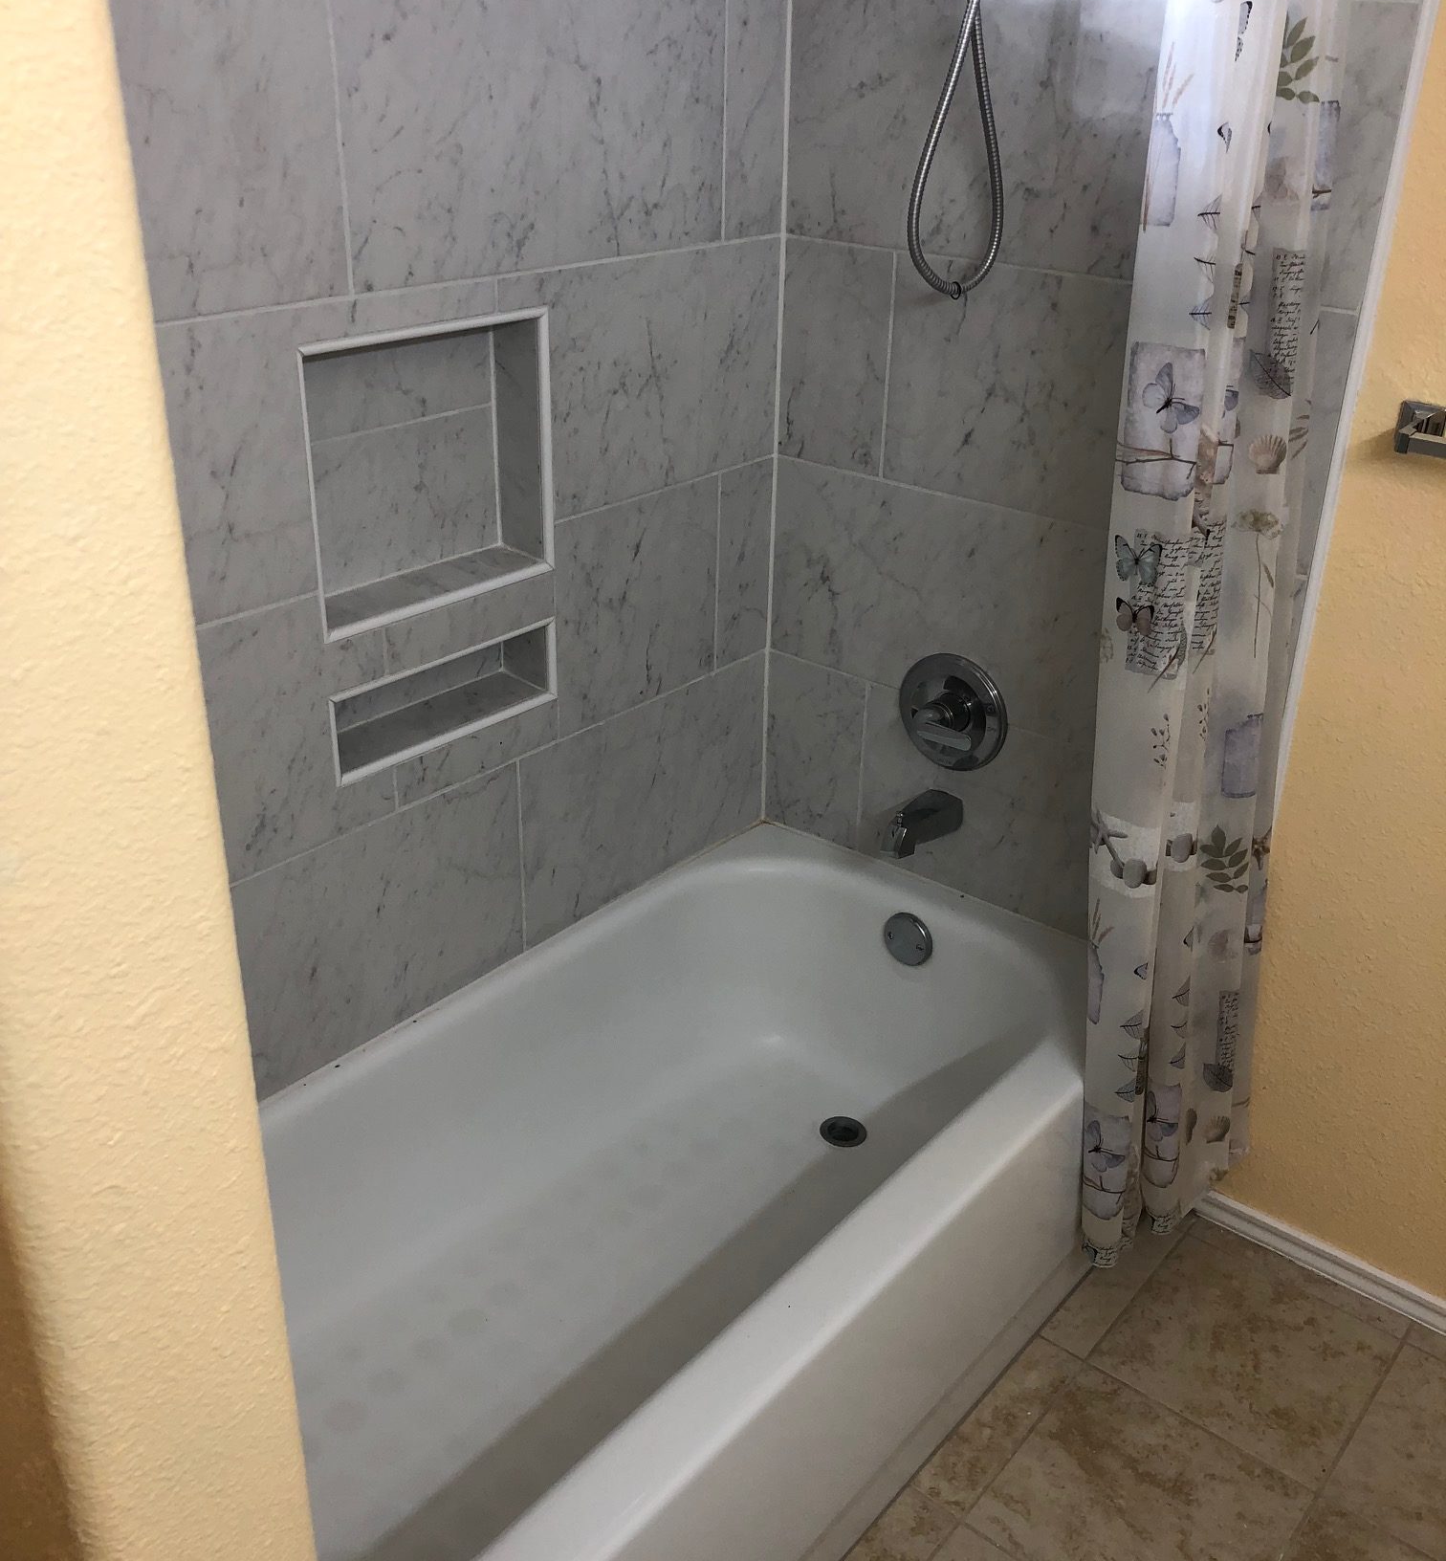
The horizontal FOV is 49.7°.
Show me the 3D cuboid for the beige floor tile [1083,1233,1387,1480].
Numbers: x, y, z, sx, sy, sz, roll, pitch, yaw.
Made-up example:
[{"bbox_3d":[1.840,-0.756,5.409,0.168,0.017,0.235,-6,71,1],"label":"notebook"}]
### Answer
[{"bbox_3d":[0.683,0.746,2.025,0.297,0.010,0.302,21,32,34],"label":"beige floor tile"}]

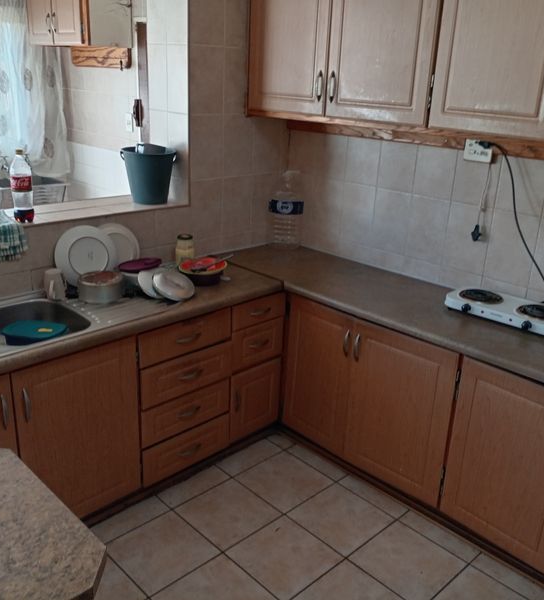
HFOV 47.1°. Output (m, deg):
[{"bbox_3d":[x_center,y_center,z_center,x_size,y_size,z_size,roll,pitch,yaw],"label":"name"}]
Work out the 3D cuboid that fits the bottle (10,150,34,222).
[{"bbox_3d":[-1.030,-0.472,2.564,0.092,0.294,0.092,-16,27,-42],"label":"bottle"}]

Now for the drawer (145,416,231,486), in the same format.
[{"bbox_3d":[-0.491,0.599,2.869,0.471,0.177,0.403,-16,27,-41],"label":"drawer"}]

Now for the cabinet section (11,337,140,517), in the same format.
[{"bbox_3d":[-0.885,0.453,2.521,0.480,0.700,0.500,-17,27,-42],"label":"cabinet section"}]

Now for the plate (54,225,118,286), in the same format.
[{"bbox_3d":[-0.795,-0.188,2.686,0.273,0.273,0.026,-12,10,-34],"label":"plate"}]

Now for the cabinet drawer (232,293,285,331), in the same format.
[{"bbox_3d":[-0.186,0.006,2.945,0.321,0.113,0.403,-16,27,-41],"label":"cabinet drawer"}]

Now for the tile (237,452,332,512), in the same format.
[{"bbox_3d":[0.056,0.838,2.894,0.335,0.009,0.335,-16,27,-42],"label":"tile"}]

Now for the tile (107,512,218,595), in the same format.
[{"bbox_3d":[-0.425,0.974,2.416,0.331,0.010,0.331,-16,27,-42],"label":"tile"}]

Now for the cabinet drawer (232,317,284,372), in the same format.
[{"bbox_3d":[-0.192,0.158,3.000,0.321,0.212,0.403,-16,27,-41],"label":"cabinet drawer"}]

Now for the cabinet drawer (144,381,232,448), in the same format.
[{"bbox_3d":[-0.484,0.424,2.769,0.458,0.168,0.410,-16,27,-42],"label":"cabinet drawer"}]

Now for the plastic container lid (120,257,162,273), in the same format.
[{"bbox_3d":[-0.576,-0.153,2.722,0.190,0.022,0.190,-3,20,1],"label":"plastic container lid"}]

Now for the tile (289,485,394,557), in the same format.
[{"bbox_3d":[0.293,0.922,2.638,0.331,0.010,0.331,-16,27,-42],"label":"tile"}]

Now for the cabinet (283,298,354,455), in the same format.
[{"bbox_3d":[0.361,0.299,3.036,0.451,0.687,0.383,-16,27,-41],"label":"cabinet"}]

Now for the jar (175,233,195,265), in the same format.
[{"bbox_3d":[-0.429,-0.238,3.040,0.089,0.147,0.089,2,20,-1],"label":"jar"}]

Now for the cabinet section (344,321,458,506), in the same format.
[{"bbox_3d":[0.696,0.418,2.787,0.500,0.700,0.500,-17,27,-42],"label":"cabinet section"}]

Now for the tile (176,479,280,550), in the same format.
[{"bbox_3d":[-0.183,0.902,2.639,0.331,0.010,0.331,-16,27,-42],"label":"tile"}]

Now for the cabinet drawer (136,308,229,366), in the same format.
[{"bbox_3d":[-0.470,0.100,2.653,0.457,0.138,0.410,-16,27,-42],"label":"cabinet drawer"}]

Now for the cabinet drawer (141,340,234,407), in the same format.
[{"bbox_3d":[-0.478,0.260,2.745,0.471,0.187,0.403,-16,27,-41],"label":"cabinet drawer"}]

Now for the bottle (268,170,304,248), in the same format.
[{"bbox_3d":[0.074,-0.491,3.413,0.193,0.413,0.193,2,20,0],"label":"bottle"}]

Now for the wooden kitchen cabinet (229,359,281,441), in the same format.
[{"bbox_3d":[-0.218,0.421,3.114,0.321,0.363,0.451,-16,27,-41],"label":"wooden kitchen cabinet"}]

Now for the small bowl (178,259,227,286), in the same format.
[{"bbox_3d":[-0.303,-0.119,2.803,0.215,0.080,0.215,2,20,-1],"label":"small bowl"}]

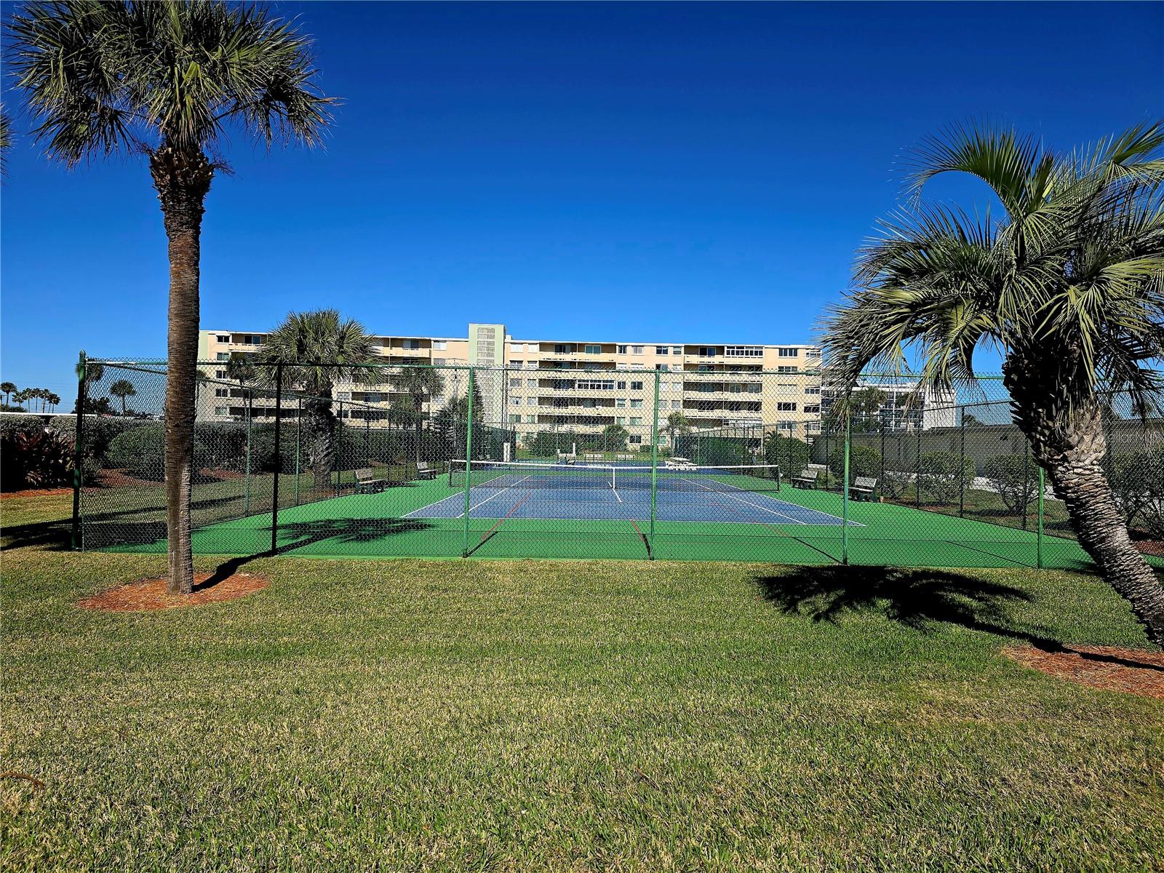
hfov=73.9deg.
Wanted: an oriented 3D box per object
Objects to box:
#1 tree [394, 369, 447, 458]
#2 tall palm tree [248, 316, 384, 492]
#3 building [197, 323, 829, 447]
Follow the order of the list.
[{"bbox_3d":[-13.000,-1.800,62.000,4.100,7.600,4.100,1,0,0],"label":"tree"},{"bbox_3d":[-9.300,-1.250,27.200,4.800,6.400,4.700,1,0,0],"label":"tall palm tree"},{"bbox_3d":[-10.800,-7.100,122.000,92.500,18.300,18.500,1,0,1],"label":"building"}]

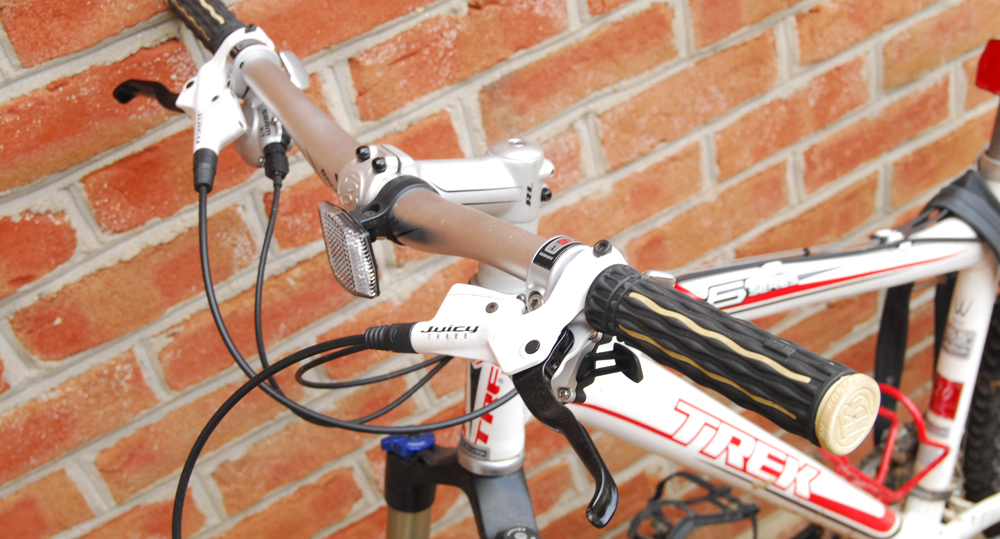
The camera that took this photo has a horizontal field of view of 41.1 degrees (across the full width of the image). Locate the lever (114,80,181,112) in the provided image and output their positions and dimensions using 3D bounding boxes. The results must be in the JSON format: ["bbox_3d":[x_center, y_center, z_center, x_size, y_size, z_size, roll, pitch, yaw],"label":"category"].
[{"bbox_3d":[-0.237,-0.119,0.914,0.097,0.015,0.028,11,59,42],"label":"lever"}]

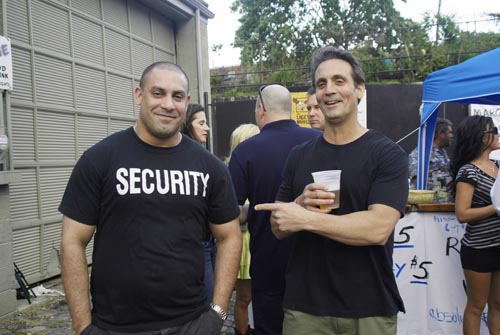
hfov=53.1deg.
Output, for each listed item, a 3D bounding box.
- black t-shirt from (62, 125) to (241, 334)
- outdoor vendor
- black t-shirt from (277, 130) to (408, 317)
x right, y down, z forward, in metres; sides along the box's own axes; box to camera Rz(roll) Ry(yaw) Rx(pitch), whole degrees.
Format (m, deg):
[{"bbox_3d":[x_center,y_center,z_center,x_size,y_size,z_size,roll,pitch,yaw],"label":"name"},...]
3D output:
[{"bbox_3d":[-0.336,0.211,1.680,0.580,0.675,0.340,-3,2,-22],"label":"black t-shirt"},{"bbox_3d":[1.543,0.449,4.176,0.360,1.720,0.500,-1,2,32],"label":"outdoor vendor"},{"bbox_3d":[0.316,0.191,1.710,0.500,0.635,0.300,-1,2,28],"label":"black t-shirt"}]

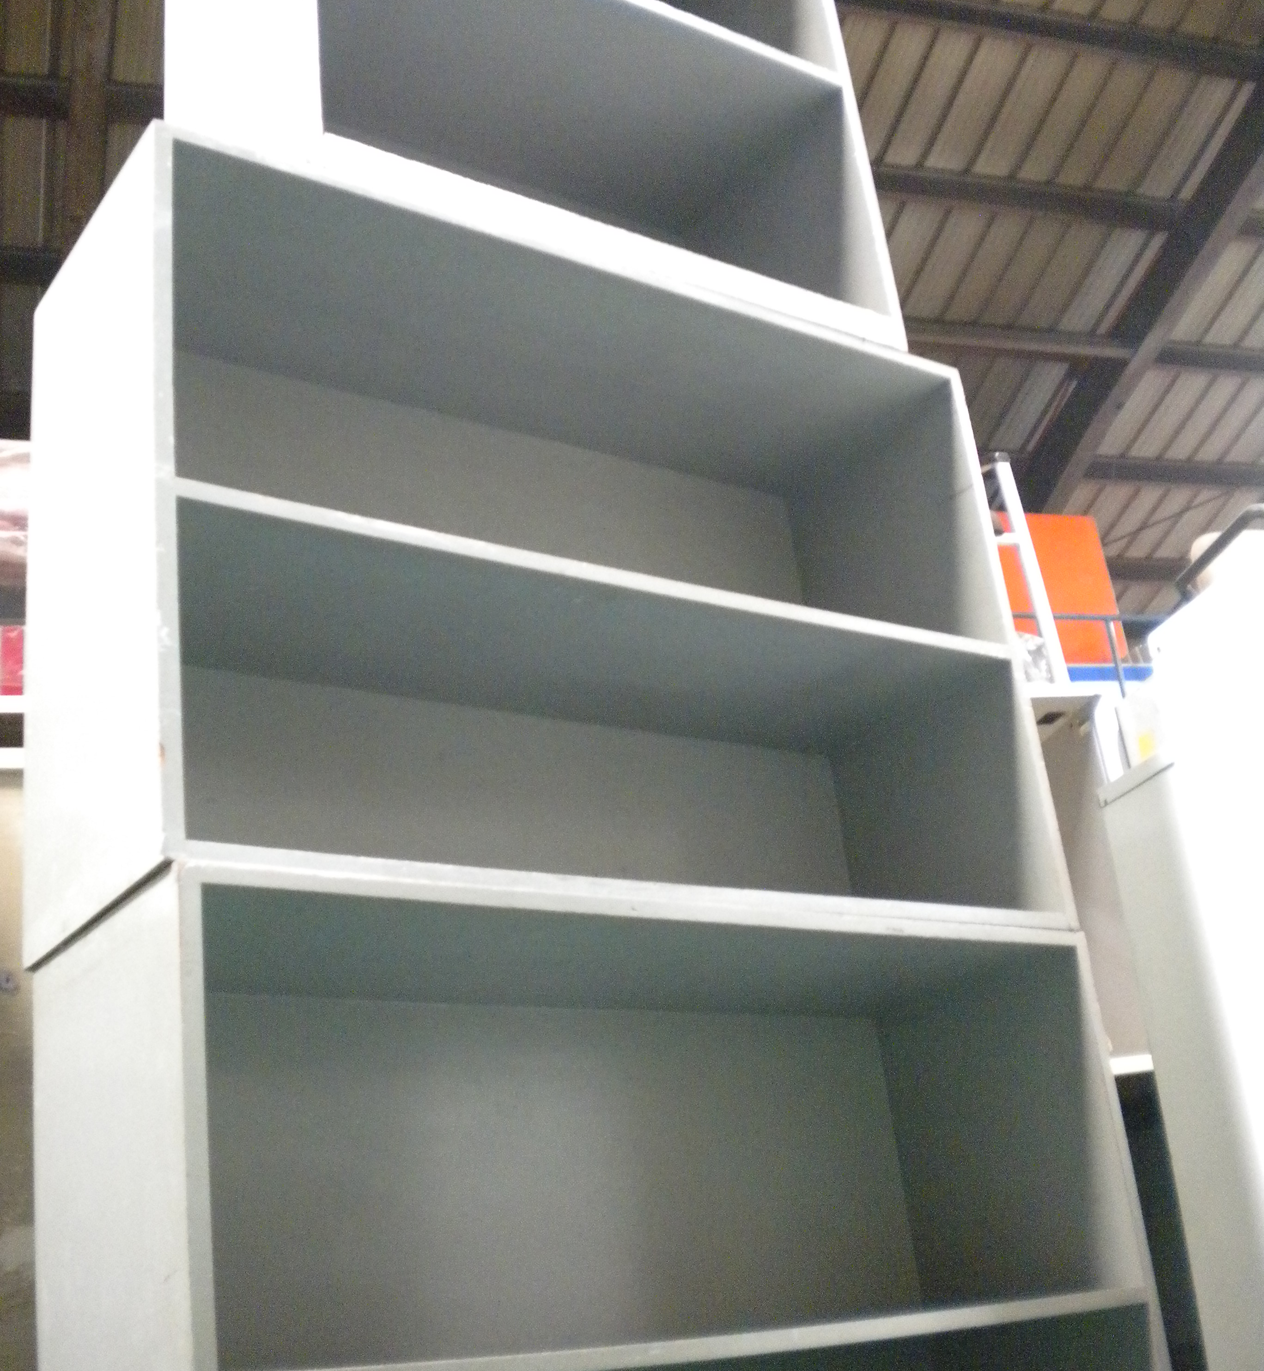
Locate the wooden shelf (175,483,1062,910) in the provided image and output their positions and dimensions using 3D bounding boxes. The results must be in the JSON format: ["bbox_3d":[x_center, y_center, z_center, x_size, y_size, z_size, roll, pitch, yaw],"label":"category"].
[{"bbox_3d":[-0.046,0.097,1.713,0.979,0.313,0.325,9,-27,-34],"label":"wooden shelf"}]

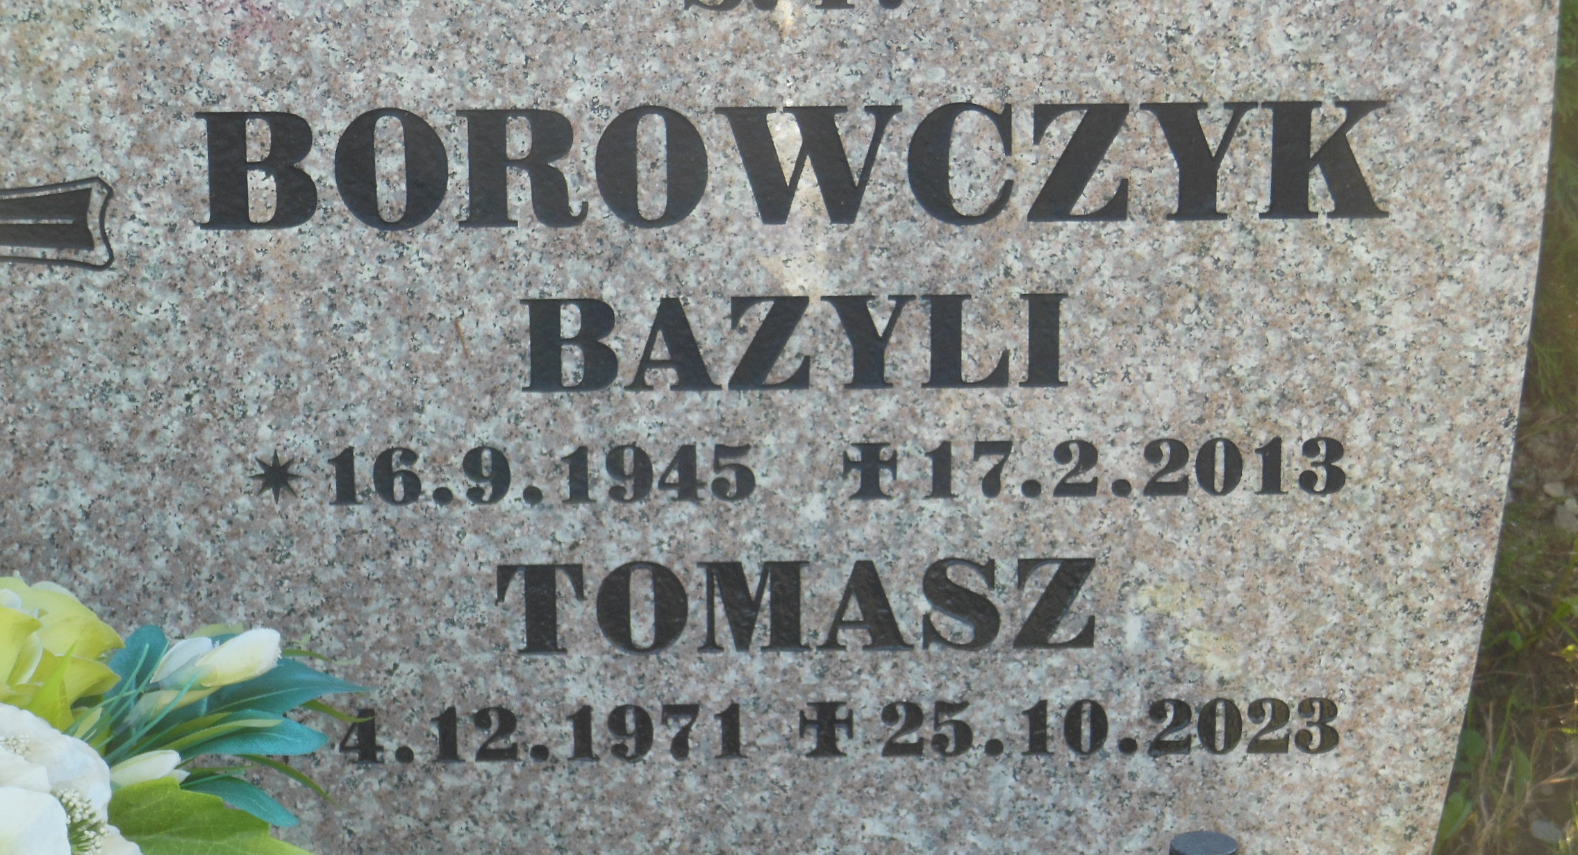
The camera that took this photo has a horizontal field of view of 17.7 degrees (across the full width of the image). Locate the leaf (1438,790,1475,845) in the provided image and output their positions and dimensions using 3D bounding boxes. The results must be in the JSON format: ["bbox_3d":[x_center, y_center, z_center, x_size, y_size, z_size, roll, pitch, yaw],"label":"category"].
[{"bbox_3d":[0.466,0.273,3.539,0.027,0.037,0.015,0,18,0],"label":"leaf"}]

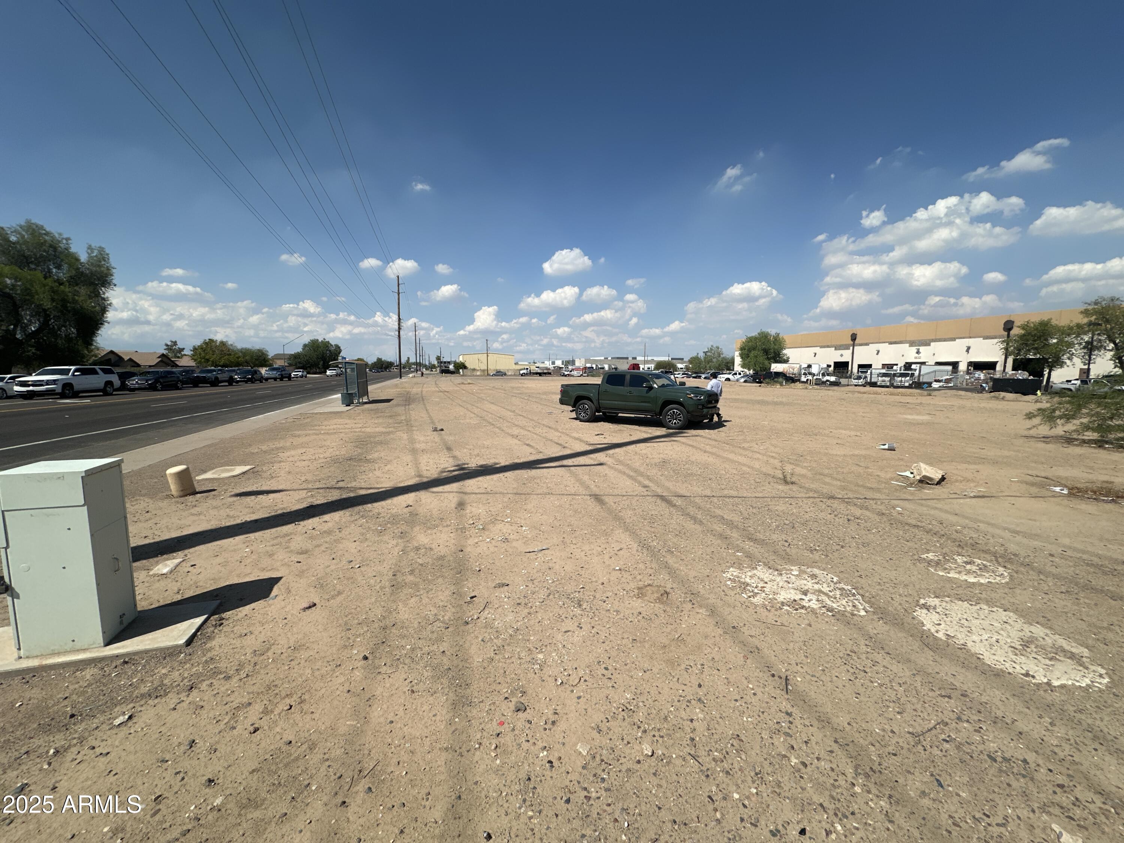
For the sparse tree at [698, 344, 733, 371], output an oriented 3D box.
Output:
[{"bbox_3d":[43.286,-17.159,127.489,9.800,8.910,9.000,2,7,19],"label":"sparse tree"}]

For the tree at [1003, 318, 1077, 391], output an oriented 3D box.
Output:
[{"bbox_3d":[50.500,-6.855,47.562,5.700,7.641,5.900,-6,9,-43],"label":"tree"}]

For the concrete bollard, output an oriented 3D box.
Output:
[{"bbox_3d":[-5.410,0.850,6.465,0.260,0.387,0.260,-8,11,-14],"label":"concrete bollard"}]

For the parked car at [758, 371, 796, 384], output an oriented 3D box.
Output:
[{"bbox_3d":[32.789,-6.653,70.000,5.600,1.880,2.000,-1,7,-14],"label":"parked car"}]

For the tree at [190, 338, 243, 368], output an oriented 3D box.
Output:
[{"bbox_3d":[-54.736,-9.897,72.364,6.600,6.532,6.600,-5,8,-37],"label":"tree"}]

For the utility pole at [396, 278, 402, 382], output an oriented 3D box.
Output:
[{"bbox_3d":[-28.321,-16.224,78.983,0.450,17.730,0.450,-2,7,-15],"label":"utility pole"}]

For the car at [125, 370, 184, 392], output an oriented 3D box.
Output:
[{"bbox_3d":[-35.331,-3.580,39.600,1.910,1.670,4.720,-2,7,-15],"label":"car"}]

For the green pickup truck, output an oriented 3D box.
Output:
[{"bbox_3d":[2.489,-0.854,15.279,5.390,1.790,1.920,5,8,36],"label":"green pickup truck"}]

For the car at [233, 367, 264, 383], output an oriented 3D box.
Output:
[{"bbox_3d":[-38.379,-5.542,55.500,1.840,1.650,4.600,-2,7,-16],"label":"car"}]

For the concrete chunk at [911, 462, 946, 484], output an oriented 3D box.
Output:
[{"bbox_3d":[6.002,0.833,7.456,0.470,0.270,0.310,4,7,30],"label":"concrete chunk"}]

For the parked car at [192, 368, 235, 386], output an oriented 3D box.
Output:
[{"bbox_3d":[-38.208,-4.888,50.000,1.920,1.820,5.450,-2,7,-15],"label":"parked car"}]

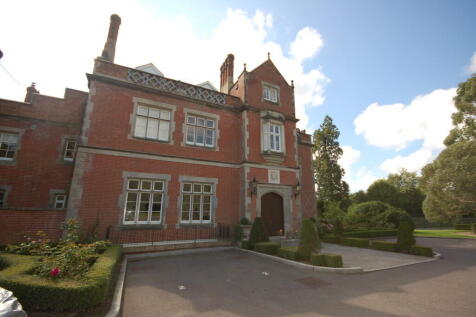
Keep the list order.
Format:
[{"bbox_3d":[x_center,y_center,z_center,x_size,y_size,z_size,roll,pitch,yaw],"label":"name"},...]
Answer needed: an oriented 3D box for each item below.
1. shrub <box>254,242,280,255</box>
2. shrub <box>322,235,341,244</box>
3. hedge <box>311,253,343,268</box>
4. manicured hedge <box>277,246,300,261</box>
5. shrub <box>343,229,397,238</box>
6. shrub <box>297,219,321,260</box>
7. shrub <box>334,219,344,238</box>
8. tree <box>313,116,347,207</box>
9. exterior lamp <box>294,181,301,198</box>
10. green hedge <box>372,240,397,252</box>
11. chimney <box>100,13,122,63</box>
[{"bbox_3d":[1.256,3.641,8.091,0.992,0.300,0.470,-4,-13,21],"label":"shrub"},{"bbox_3d":[4.723,4.133,10.162,0.902,0.330,0.550,-6,-14,27],"label":"shrub"},{"bbox_3d":[2.901,3.308,6.559,0.941,0.340,0.420,-2,-13,12],"label":"hedge"},{"bbox_3d":[2.355,3.912,8.189,0.570,0.380,1.200,7,-14,-26],"label":"manicured hedge"},{"bbox_3d":[7.503,4.349,11.410,4.040,0.400,0.550,3,-13,-14],"label":"shrub"},{"bbox_3d":[2.566,2.855,7.246,0.850,1.310,0.850,6,-14,-26],"label":"shrub"},{"bbox_3d":[5.988,4.352,11.885,0.580,1.420,0.580,7,-14,-26],"label":"shrub"},{"bbox_3d":[12.283,0.949,26.724,4.555,14.044,4.555,-5,-14,24],"label":"tree"},{"bbox_3d":[3.784,2.005,12.572,0.280,1.170,0.450,6,-14,-26],"label":"exterior lamp"},{"bbox_3d":[7.594,4.462,10.047,0.492,0.424,1.231,7,-14,-26],"label":"green hedge"},{"bbox_3d":[-8.352,-8.017,13.186,0.630,3.650,0.630,7,-14,-26],"label":"chimney"}]

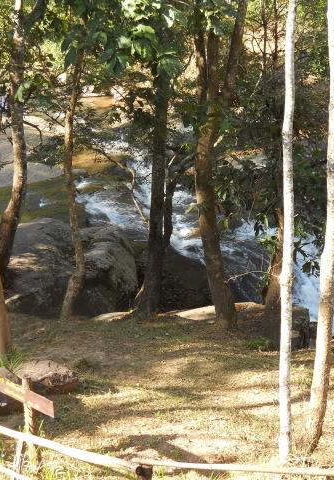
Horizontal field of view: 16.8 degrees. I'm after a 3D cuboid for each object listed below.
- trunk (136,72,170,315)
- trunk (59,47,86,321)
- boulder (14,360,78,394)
[{"bbox_3d":[-0.196,-0.649,15.900,0.460,3.450,0.440,0,14,0],"label":"trunk"},{"bbox_3d":[-1.317,-0.769,15.800,0.340,3.900,0.340,0,14,0],"label":"trunk"},{"bbox_3d":[-1.423,1.617,13.300,0.740,0.290,0.560,0,14,0],"label":"boulder"}]

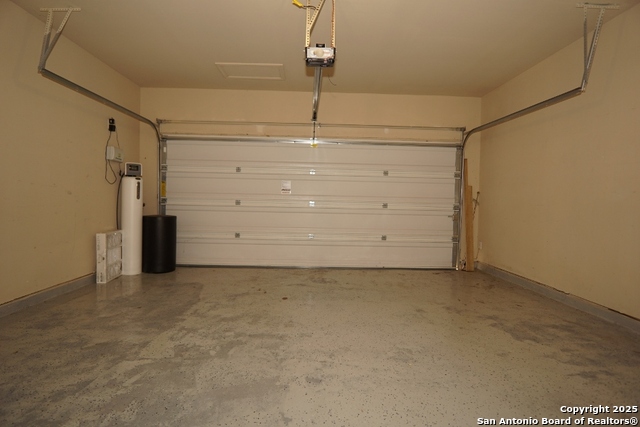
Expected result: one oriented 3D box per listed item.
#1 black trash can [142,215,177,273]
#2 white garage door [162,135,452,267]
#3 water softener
[{"bbox_3d":[-2.462,0.446,4.914,0.460,0.835,0.460,1,2,-2],"label":"black trash can"},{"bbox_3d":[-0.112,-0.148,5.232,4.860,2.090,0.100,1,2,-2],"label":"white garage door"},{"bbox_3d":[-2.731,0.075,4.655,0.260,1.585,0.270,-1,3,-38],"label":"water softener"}]

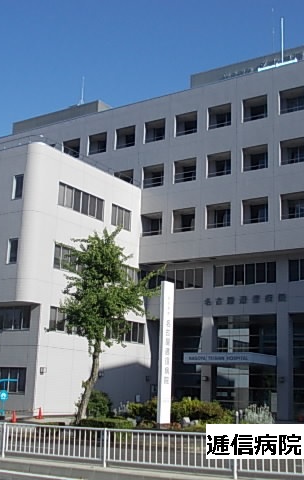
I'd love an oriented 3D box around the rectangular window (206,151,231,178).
[{"bbox_3d":[5.007,-5.532,51.901,1.966,1.778,0.300,-7,-16,34],"label":"rectangular window"}]

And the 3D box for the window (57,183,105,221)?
[{"bbox_3d":[-4.899,-2.574,48.844,0.150,1.614,4.955,-7,-16,33],"label":"window"}]

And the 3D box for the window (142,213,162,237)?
[{"bbox_3d":[0.033,-1.153,54.286,1.966,1.778,0.300,-7,-16,34],"label":"window"}]

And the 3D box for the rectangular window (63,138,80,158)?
[{"bbox_3d":[-6.977,-7.798,61.243,1.940,1.734,0.300,-7,-16,34],"label":"rectangular window"}]

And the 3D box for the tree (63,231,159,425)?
[{"bbox_3d":[-1.765,3.487,28.104,3.838,8.080,3.646,2,-13,0],"label":"tree"}]

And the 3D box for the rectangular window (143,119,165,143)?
[{"bbox_3d":[0.283,-8.537,55.722,2.024,1.770,0.300,-7,-16,33],"label":"rectangular window"}]

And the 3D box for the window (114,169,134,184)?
[{"bbox_3d":[-2.318,-4.659,57.273,1.992,1.764,0.250,-7,-16,33],"label":"window"}]

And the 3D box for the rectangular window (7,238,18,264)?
[{"bbox_3d":[-8.830,0.764,44.892,0.870,1.626,0.200,-7,-16,33],"label":"rectangular window"}]

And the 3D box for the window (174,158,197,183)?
[{"bbox_3d":[2.639,-5.258,53.883,1.918,1.758,0.300,-7,-16,34],"label":"window"}]

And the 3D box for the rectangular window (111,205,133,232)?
[{"bbox_3d":[-2.303,-1.601,52.572,0.150,1.627,2.432,-7,-16,33],"label":"rectangular window"}]

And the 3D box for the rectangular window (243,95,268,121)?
[{"bbox_3d":[7.504,-9.434,50.926,2.028,1.737,0.300,-7,-16,33],"label":"rectangular window"}]

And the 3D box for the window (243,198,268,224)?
[{"bbox_3d":[7.273,-1.978,49.173,2.015,1.812,0.300,-7,-16,33],"label":"window"}]

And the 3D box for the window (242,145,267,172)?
[{"bbox_3d":[7.425,-5.818,50.272,1.966,1.778,0.300,-7,-16,34],"label":"window"}]

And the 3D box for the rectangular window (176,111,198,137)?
[{"bbox_3d":[2.715,-9.044,54.935,1.992,1.764,0.250,-7,-16,33],"label":"rectangular window"}]

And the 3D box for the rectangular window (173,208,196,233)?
[{"bbox_3d":[2.451,-1.439,52.657,1.966,1.778,0.300,-7,-16,34],"label":"rectangular window"}]

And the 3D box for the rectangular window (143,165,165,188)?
[{"bbox_3d":[0.212,-4.968,55.503,1.905,1.758,0.300,-7,-16,34],"label":"rectangular window"}]

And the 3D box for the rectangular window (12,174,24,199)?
[{"bbox_3d":[-8.795,-3.478,46.398,0.929,1.611,0.250,-7,-16,33],"label":"rectangular window"}]

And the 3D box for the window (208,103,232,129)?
[{"bbox_3d":[5.211,-9.259,53.109,1.950,1.734,0.300,-7,-16,34],"label":"window"}]

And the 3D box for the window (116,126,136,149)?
[{"bbox_3d":[-2.108,-8.382,57.994,1.934,1.734,0.300,-7,-16,34],"label":"window"}]

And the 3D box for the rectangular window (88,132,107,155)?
[{"bbox_3d":[-4.644,-8.160,59.772,1.992,1.764,0.250,-7,-16,33],"label":"rectangular window"}]

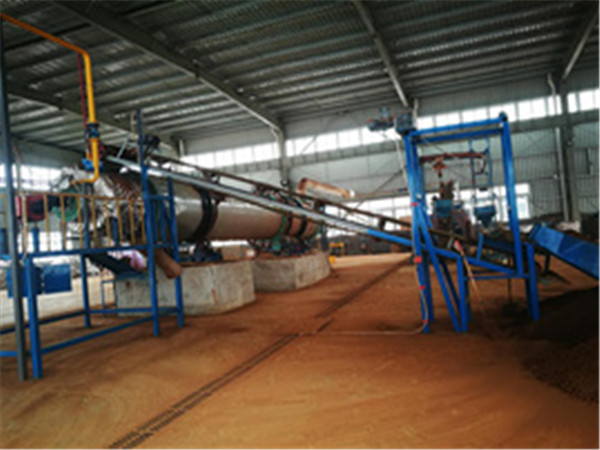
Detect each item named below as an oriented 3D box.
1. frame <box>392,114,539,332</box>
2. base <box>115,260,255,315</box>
[{"bbox_3d":[2.560,0.025,7.124,1.648,3.024,0.928,-5,-1,21],"label":"frame"},{"bbox_3d":[-2.789,1.562,11.651,2.848,1.088,1.936,-5,-1,21],"label":"base"}]

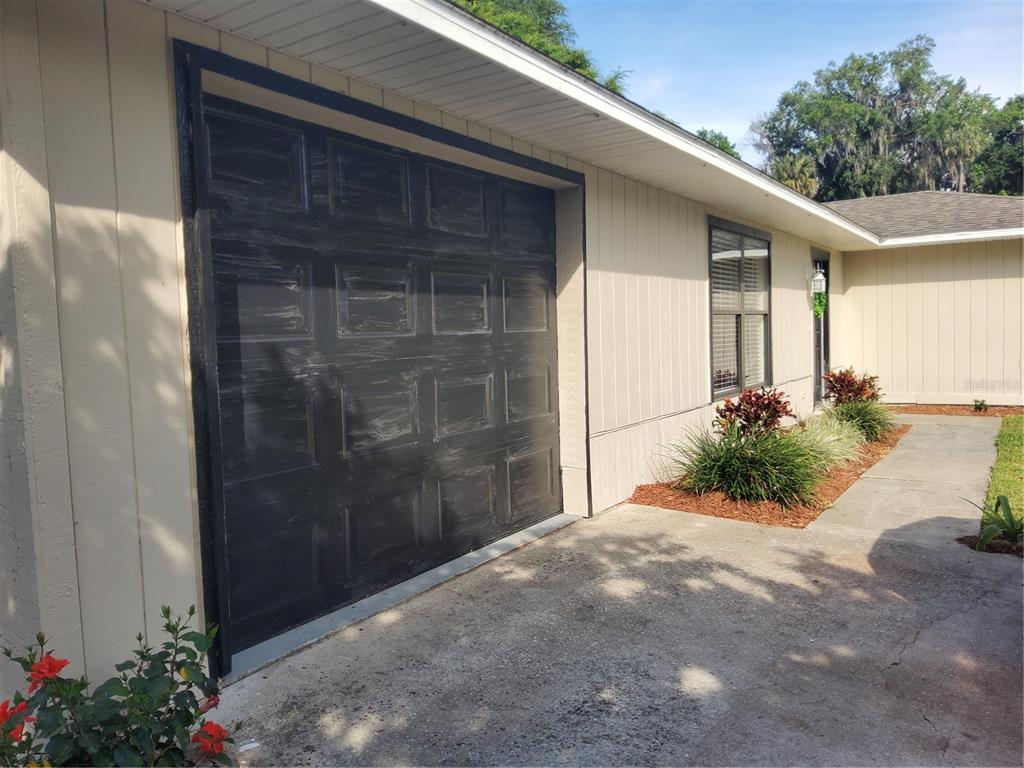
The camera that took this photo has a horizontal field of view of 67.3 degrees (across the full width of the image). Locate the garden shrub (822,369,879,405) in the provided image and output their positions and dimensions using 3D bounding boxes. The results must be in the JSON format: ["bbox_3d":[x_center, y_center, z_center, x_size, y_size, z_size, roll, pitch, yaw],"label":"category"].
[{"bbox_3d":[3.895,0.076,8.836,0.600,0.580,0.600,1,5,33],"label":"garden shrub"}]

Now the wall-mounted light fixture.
[{"bbox_3d":[3.993,-1.347,10.064,0.230,0.370,0.180,1,5,33],"label":"wall-mounted light fixture"}]

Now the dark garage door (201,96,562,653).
[{"bbox_3d":[-0.454,-0.104,3.886,0.080,2.120,2.700,1,4,33],"label":"dark garage door"}]

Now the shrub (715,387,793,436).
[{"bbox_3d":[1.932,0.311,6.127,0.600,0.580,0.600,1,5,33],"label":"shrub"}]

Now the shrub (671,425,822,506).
[{"bbox_3d":[1.713,0.526,5.630,0.970,0.510,0.970,1,5,33],"label":"shrub"}]

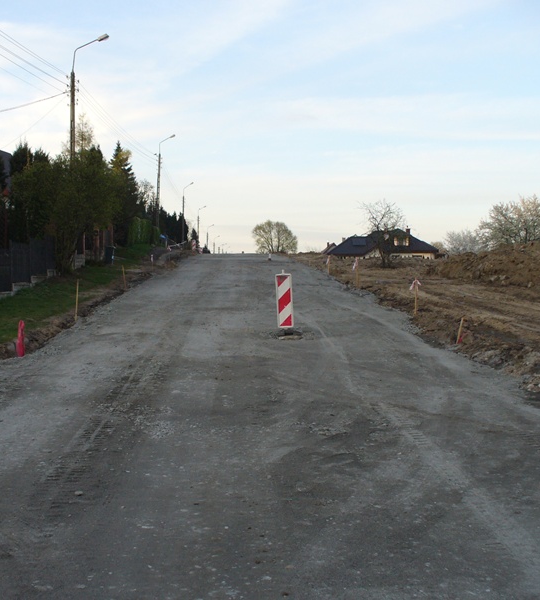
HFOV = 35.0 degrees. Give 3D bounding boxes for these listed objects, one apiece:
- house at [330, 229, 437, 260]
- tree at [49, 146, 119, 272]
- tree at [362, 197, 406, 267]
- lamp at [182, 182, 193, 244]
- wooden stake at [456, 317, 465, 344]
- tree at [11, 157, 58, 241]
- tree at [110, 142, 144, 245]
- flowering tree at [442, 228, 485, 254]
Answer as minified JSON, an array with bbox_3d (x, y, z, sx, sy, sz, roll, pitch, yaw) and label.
[{"bbox_3d":[14.705,-6.450,113.095,14.000,6.000,11.500,1,2,9],"label":"house"},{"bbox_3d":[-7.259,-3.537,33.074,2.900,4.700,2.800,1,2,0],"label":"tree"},{"bbox_3d":[5.293,-3.125,40.051,2.100,3.200,2.000,1,2,0],"label":"tree"},{"bbox_3d":[-9.768,-9.383,102.145,1.500,9.200,0.400,1,2,-2],"label":"lamp"},{"bbox_3d":[3.466,0.566,15.600,0.045,0.480,0.045,12,2,0],"label":"wooden stake"},{"bbox_3d":[-9.386,-3.497,34.071,1.900,4.500,1.900,1,2,0],"label":"tree"},{"bbox_3d":[-8.929,-6.264,53.111,2.600,7.000,2.600,1,2,0],"label":"tree"},{"bbox_3d":[18.081,-4.490,80.069,4.100,4.400,4.000,1,2,0],"label":"flowering tree"}]

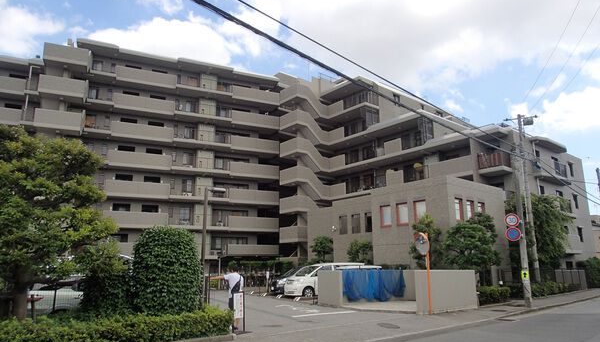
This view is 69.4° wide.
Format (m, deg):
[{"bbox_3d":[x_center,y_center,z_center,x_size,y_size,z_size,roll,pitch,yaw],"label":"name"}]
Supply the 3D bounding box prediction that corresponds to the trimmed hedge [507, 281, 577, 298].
[{"bbox_3d":[14.407,6.888,25.714,9.553,0.800,1.000,11,-17,-42],"label":"trimmed hedge"}]

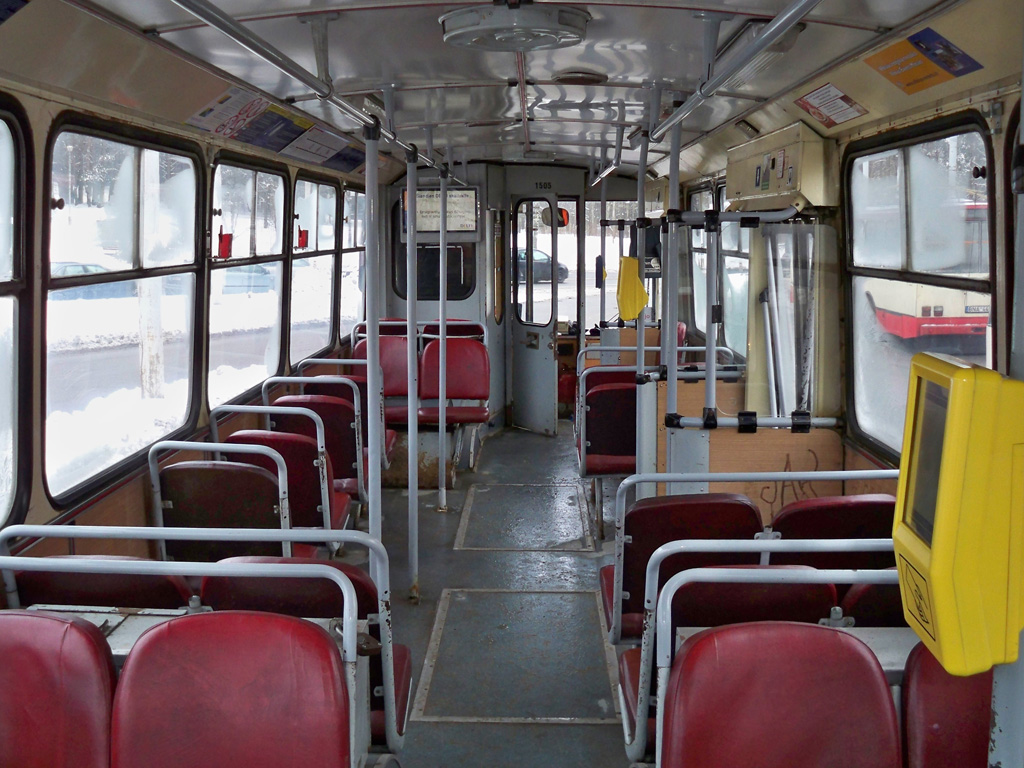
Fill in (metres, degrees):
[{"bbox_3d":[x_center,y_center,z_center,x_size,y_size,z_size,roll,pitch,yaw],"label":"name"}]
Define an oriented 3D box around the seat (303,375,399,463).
[{"bbox_3d":[-0.848,0.159,5.446,0.400,0.475,0.470,0,8,1],"label":"seat"}]

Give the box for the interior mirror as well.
[{"bbox_3d":[0.381,-1.455,9.028,0.250,0.170,0.050,3,9,19],"label":"interior mirror"}]

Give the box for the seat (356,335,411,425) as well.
[{"bbox_3d":[-0.800,-0.028,6.514,0.420,0.490,0.480,0,8,1],"label":"seat"}]

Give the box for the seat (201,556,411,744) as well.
[{"bbox_3d":[-0.491,0.597,2.567,0.425,0.480,0.470,0,9,1],"label":"seat"}]

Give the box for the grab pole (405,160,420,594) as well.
[{"bbox_3d":[-0.398,-0.008,4.199,0.045,1.850,0.045,1,9,1],"label":"grab pole"}]

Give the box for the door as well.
[{"bbox_3d":[0.176,-0.557,7.905,0.045,1.830,0.500,-7,11,-42],"label":"door"}]

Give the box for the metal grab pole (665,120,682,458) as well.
[{"bbox_3d":[0.573,0.023,3.713,0.040,1.930,0.040,0,9,1],"label":"metal grab pole"}]

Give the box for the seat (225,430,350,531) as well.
[{"bbox_3d":[-0.885,0.359,4.149,0.420,0.475,0.470,0,9,1],"label":"seat"}]

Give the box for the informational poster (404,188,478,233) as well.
[{"bbox_3d":[-0.528,-1.288,7.771,0.560,0.340,0.025,0,8,1],"label":"informational poster"}]

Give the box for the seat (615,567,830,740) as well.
[{"bbox_3d":[0.494,0.607,2.477,0.420,0.480,0.470,0,9,1],"label":"seat"}]

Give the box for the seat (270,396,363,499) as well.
[{"bbox_3d":[-0.863,0.256,4.784,0.395,0.475,0.470,0,8,1],"label":"seat"}]

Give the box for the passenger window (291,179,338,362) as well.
[{"bbox_3d":[-1.083,-0.625,5.735,0.050,0.940,1.110,4,9,1],"label":"passenger window"}]

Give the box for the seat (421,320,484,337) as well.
[{"bbox_3d":[-0.379,-0.229,7.348,0.420,0.500,0.470,0,8,1],"label":"seat"}]

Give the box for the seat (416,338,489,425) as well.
[{"bbox_3d":[-0.351,-0.025,6.244,0.420,0.465,0.480,0,9,1],"label":"seat"}]

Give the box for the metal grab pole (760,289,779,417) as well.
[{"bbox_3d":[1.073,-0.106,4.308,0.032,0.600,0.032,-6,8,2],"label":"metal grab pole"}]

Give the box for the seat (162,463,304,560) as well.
[{"bbox_3d":[-0.899,0.452,3.500,0.420,0.480,0.470,0,9,1],"label":"seat"}]

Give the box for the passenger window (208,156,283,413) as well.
[{"bbox_3d":[-1.122,-0.464,4.553,0.060,0.940,1.180,3,8,1],"label":"passenger window"}]

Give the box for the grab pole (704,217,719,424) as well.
[{"bbox_3d":[0.758,-0.245,3.940,0.040,0.790,0.040,0,8,1],"label":"grab pole"}]

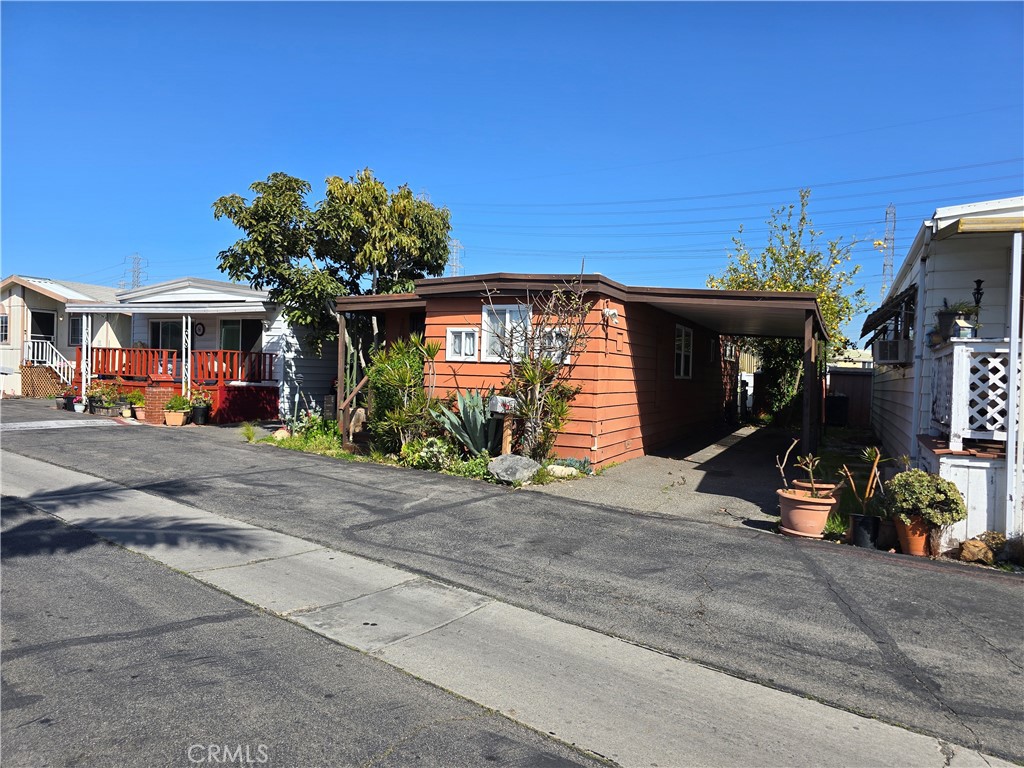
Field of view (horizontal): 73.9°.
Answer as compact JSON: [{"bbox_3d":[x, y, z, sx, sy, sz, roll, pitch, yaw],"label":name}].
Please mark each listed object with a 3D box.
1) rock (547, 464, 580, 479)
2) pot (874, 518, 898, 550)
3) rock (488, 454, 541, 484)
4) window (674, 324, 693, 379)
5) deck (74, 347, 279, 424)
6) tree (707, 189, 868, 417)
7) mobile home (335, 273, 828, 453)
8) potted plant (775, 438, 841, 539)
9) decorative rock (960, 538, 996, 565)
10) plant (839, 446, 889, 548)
[{"bbox_3d":[0.816,1.367,10.732,0.500,0.190,0.280,2,1,26],"label":"rock"},{"bbox_3d":[3.790,1.461,6.856,0.280,0.300,0.280,2,1,26],"label":"pot"},{"bbox_3d":[0.030,1.247,10.154,0.700,0.400,0.520,2,1,26],"label":"rock"},{"bbox_3d":[4.349,-0.779,17.046,0.100,1.290,1.880,2,1,26],"label":"window"},{"bbox_3d":[-10.187,-0.024,20.685,6.500,2.000,2.300,2,1,26],"label":"deck"},{"bbox_3d":[9.149,-2.413,22.240,5.400,7.900,5.000,2,1,26],"label":"tree"},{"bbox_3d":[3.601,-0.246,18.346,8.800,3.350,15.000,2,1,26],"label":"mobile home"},{"bbox_3d":[3.159,1.071,7.250,0.680,1.030,0.620,2,1,26],"label":"potted plant"},{"bbox_3d":[4.319,1.540,6.319,0.290,0.190,0.230,2,1,26],"label":"decorative rock"},{"bbox_3d":[3.527,1.114,6.770,0.450,0.980,0.400,2,1,26],"label":"plant"}]

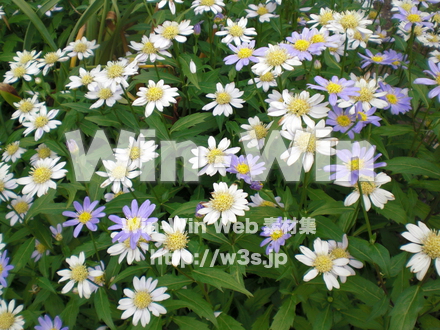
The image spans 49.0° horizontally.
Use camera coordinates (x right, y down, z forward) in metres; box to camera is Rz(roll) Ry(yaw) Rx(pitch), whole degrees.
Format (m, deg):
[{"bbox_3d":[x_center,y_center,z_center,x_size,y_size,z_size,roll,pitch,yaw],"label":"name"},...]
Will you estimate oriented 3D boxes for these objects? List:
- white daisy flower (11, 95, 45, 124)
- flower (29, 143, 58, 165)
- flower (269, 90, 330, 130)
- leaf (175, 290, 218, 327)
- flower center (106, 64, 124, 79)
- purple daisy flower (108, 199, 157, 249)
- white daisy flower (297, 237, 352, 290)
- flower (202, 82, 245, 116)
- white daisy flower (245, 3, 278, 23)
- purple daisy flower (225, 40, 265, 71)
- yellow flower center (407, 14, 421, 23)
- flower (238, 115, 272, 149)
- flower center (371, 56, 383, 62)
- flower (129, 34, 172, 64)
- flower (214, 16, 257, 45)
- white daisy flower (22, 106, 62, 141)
[{"bbox_3d":[-0.210,-0.062,0.529,0.039,0.012,0.039,-18,57,-19],"label":"white daisy flower"},{"bbox_3d":[-0.193,-0.011,0.530,0.031,0.012,0.031,0,61,0],"label":"flower"},{"bbox_3d":[0.058,-0.040,0.355,0.044,0.015,0.044,0,48,0],"label":"flower"},{"bbox_3d":[-0.020,0.127,0.425,0.054,0.010,0.018,41,55,6],"label":"leaf"},{"bbox_3d":[-0.096,-0.086,0.445,0.016,0.008,0.016,0,48,0],"label":"flower center"},{"bbox_3d":[-0.071,0.047,0.390,0.039,0.013,0.039,0,65,-10],"label":"purple daisy flower"},{"bbox_3d":[0.072,0.069,0.335,0.040,0.014,0.040,3,50,13],"label":"white daisy flower"},{"bbox_3d":[0.004,-0.065,0.480,0.042,0.014,0.042,0,60,0],"label":"flower"},{"bbox_3d":[0.048,-0.177,0.560,0.039,0.013,0.039,0,54,0],"label":"white daisy flower"},{"bbox_3d":[0.023,-0.102,0.450,0.041,0.012,0.041,-5,51,4],"label":"purple daisy flower"},{"bbox_3d":[0.184,-0.140,0.460,0.013,0.006,0.013,0,46,0],"label":"yellow flower center"},{"bbox_3d":[0.037,-0.033,0.506,0.037,0.013,0.037,13,55,-20],"label":"flower"},{"bbox_3d":[0.155,-0.105,0.480,0.012,0.005,0.012,5,44,17],"label":"flower center"},{"bbox_3d":[-0.064,-0.107,0.445,0.040,0.013,0.040,0,49,0],"label":"flower"},{"bbox_3d":[0.015,-0.122,0.442,0.038,0.011,0.038,0,54,2],"label":"flower"},{"bbox_3d":[-0.166,-0.039,0.450,0.037,0.013,0.037,-17,58,-18],"label":"white daisy flower"}]

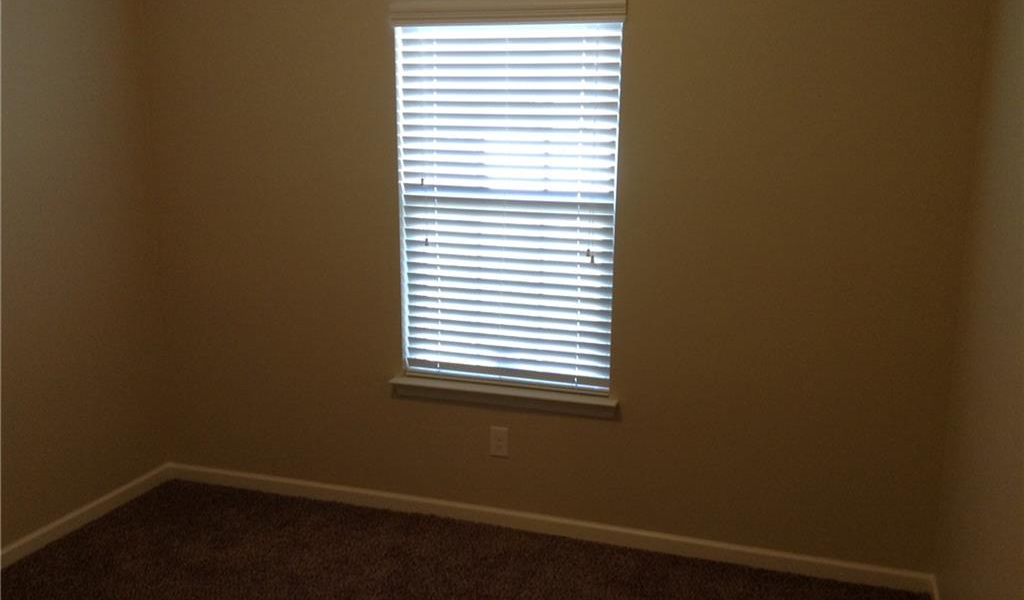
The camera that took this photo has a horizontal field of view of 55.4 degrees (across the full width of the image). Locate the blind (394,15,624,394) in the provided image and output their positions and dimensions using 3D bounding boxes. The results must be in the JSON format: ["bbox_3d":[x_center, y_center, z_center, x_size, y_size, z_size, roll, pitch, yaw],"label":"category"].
[{"bbox_3d":[-0.026,-0.315,3.521,0.865,1.456,0.100,4,12,18],"label":"blind"}]

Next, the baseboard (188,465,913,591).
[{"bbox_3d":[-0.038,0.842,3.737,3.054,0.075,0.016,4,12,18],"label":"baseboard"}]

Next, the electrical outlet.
[{"bbox_3d":[-0.049,0.538,3.686,0.071,0.115,0.008,4,12,18],"label":"electrical outlet"}]

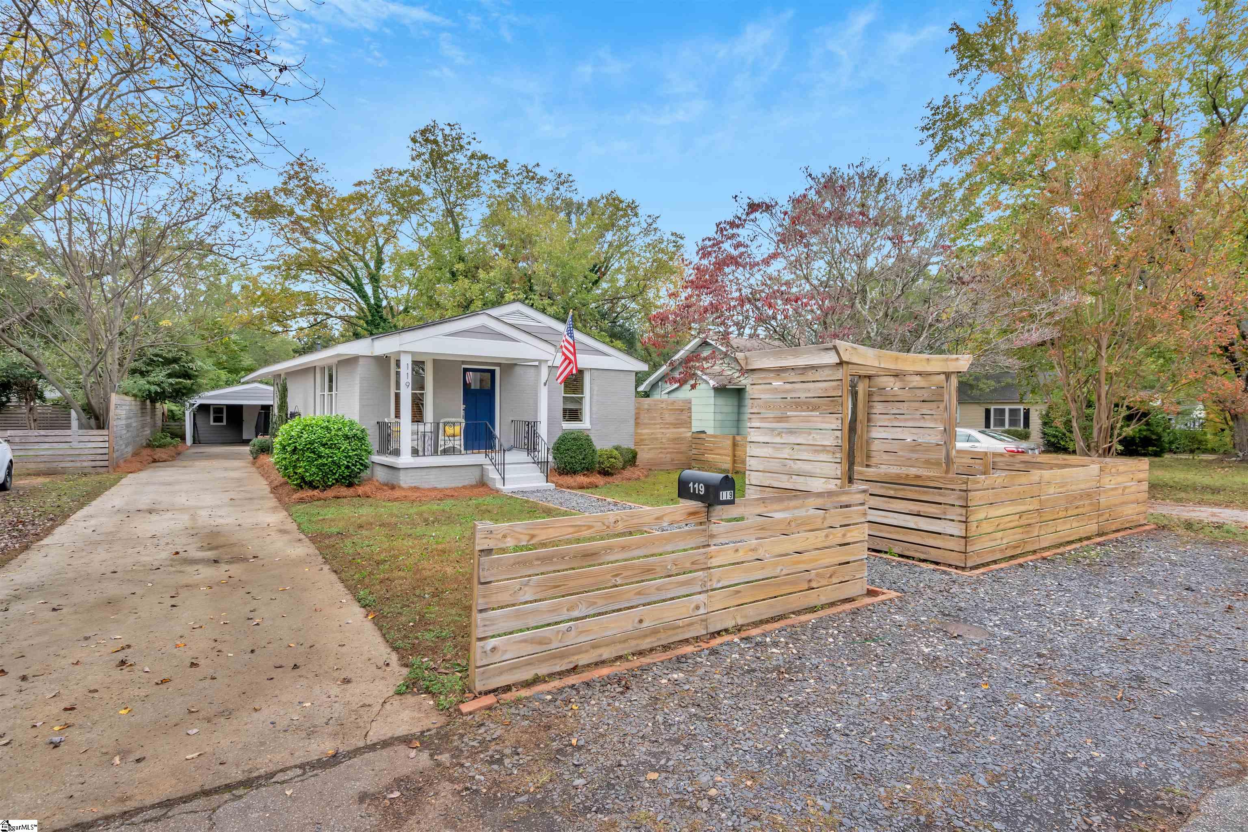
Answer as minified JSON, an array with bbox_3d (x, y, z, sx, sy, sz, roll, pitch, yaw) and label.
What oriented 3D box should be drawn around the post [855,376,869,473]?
[{"bbox_3d":[3.037,0.564,7.980,0.095,2.130,0.095,0,0,-34],"label":"post"}]

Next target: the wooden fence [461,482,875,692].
[{"bbox_3d":[0.691,1.148,4.823,3.900,0.975,0.110,0,0,-35],"label":"wooden fence"}]

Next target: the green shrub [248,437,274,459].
[{"bbox_3d":[-11.992,1.018,20.600,0.820,0.760,0.820,0,0,-38],"label":"green shrub"}]

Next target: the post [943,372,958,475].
[{"bbox_3d":[3.717,0.574,7.100,0.095,2.130,0.095,0,0,-34],"label":"post"}]

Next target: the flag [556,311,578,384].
[{"bbox_3d":[-1.215,-1.486,13.400,0.250,1.550,0.700,0,0,-38],"label":"flag"}]

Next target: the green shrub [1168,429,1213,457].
[{"bbox_3d":[24.969,1.190,27.500,1.650,1.250,1.600,0,0,-34],"label":"green shrub"}]

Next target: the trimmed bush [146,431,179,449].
[{"bbox_3d":[-17.888,0.974,24.200,1.100,0.720,1.050,0,0,-38],"label":"trimmed bush"}]

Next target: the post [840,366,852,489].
[{"bbox_3d":[2.144,0.562,6.030,0.095,2.130,0.095,0,0,-34],"label":"post"}]

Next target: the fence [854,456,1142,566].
[{"bbox_3d":[5.532,1.159,8.960,5.240,1.000,1.600,0,0,-33],"label":"fence"}]

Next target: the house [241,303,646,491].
[{"bbox_3d":[-6.169,-0.742,20.165,8.440,4.400,16.000,0,0,-38],"label":"house"}]

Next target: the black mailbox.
[{"bbox_3d":[0.631,0.537,4.782,0.165,0.220,0.490,0,0,-34],"label":"black mailbox"}]

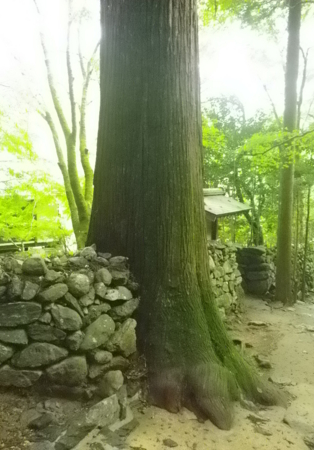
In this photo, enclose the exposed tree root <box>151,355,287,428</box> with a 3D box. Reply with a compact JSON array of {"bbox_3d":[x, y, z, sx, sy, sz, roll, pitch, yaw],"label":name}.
[{"bbox_3d":[0.480,1.240,2.840,1.070,0.390,0.650,0,2,-6],"label":"exposed tree root"}]

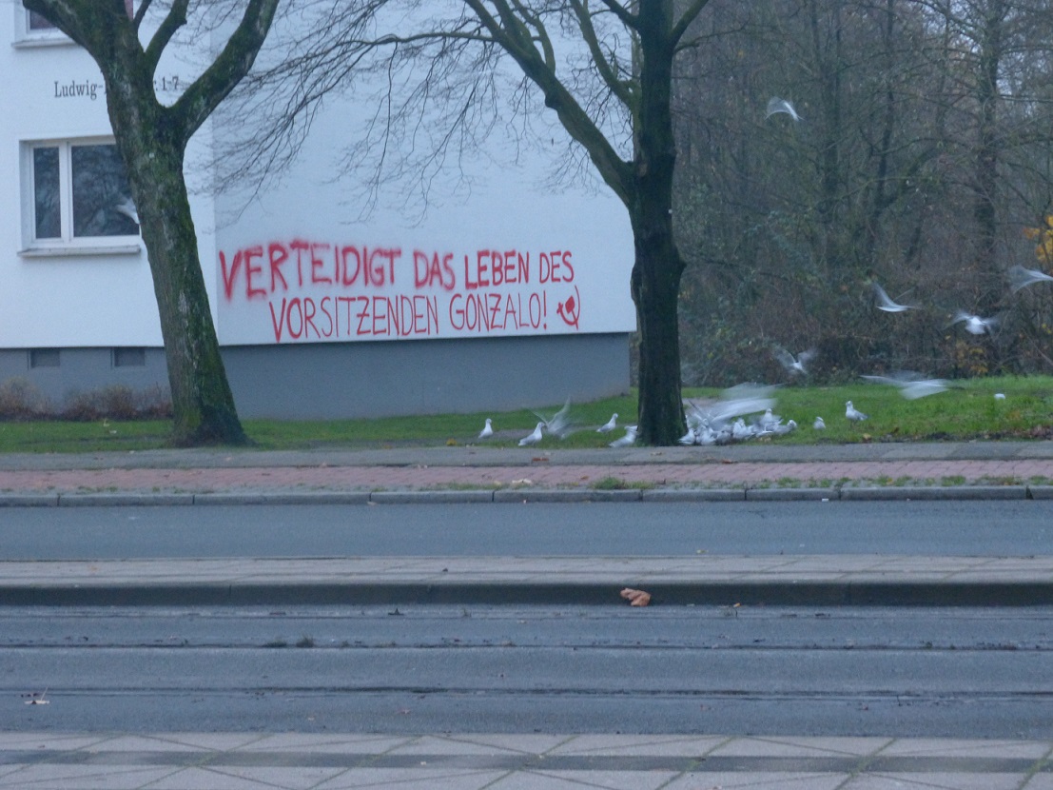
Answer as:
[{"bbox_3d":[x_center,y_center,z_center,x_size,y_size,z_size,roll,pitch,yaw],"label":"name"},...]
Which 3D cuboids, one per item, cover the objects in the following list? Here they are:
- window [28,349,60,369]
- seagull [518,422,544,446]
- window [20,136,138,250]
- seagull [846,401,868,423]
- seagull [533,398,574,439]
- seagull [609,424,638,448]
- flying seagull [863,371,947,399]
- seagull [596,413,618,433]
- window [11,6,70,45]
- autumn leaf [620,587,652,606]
[{"bbox_3d":[-6.258,-0.488,49.210,0.492,0.254,0.100,0,2,33],"label":"window"},{"bbox_3d":[0.053,0.417,40.000,0.310,0.260,0.135,-1,2,6],"label":"seagull"},{"bbox_3d":[-5.697,-2.605,48.746,2.019,1.393,0.200,0,2,33],"label":"window"},{"bbox_3d":[3.549,0.189,40.500,0.310,0.260,0.140,-2,2,-24],"label":"seagull"},{"bbox_3d":[0.288,0.257,40.800,0.340,0.420,0.520,-2,2,-35],"label":"seagull"},{"bbox_3d":[1.026,0.438,39.900,0.310,0.240,0.180,-1,2,6],"label":"seagull"},{"bbox_3d":[4.116,-0.103,41.000,0.900,0.300,0.420,0,2,37],"label":"flying seagull"},{"bbox_3d":[0.888,0.319,41.200,0.290,0.240,0.130,-2,2,-9],"label":"seagull"},{"bbox_3d":[-5.761,-5.323,48.674,2.019,1.393,0.200,0,2,33],"label":"window"},{"bbox_3d":[0.605,1.117,20.870,0.170,0.105,0.080,-2,2,-12],"label":"autumn leaf"}]

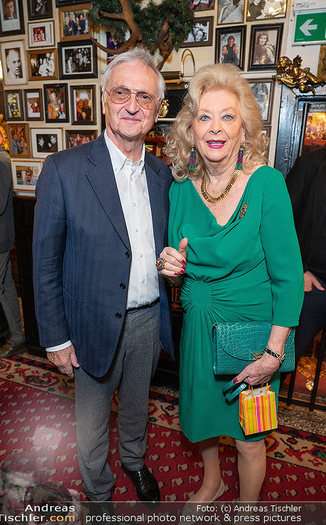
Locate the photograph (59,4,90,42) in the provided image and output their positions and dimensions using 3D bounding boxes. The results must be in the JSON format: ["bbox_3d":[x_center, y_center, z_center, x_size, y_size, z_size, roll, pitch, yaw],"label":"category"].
[{"bbox_3d":[-0.484,-1.330,1.954,0.190,0.168,0.022,5,15,15],"label":"photograph"}]

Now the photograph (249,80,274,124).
[{"bbox_3d":[0.487,-0.823,1.805,0.153,0.213,0.022,5,15,15],"label":"photograph"}]

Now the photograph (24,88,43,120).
[{"bbox_3d":[-0.778,-0.955,2.133,0.122,0.175,0.022,5,15,15],"label":"photograph"}]

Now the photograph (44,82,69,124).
[{"bbox_3d":[-0.627,-0.946,2.092,0.156,0.212,0.022,5,15,15],"label":"photograph"}]

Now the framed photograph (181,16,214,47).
[{"bbox_3d":[0.170,-1.183,1.800,0.172,0.132,0.022,6,16,17],"label":"framed photograph"}]

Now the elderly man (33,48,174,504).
[{"bbox_3d":[-0.149,0.196,1.246,0.540,1.700,0.360,-6,17,-25],"label":"elderly man"}]

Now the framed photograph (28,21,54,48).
[{"bbox_3d":[-0.714,-1.336,2.054,0.174,0.128,0.022,6,16,17],"label":"framed photograph"}]

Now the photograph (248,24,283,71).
[{"bbox_3d":[0.503,-1.059,1.722,0.151,0.199,0.022,6,16,17],"label":"photograph"}]

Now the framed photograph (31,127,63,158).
[{"bbox_3d":[-0.735,-0.755,2.214,0.231,0.179,0.022,6,16,17],"label":"framed photograph"}]

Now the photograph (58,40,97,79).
[{"bbox_3d":[-0.495,-1.170,2.025,0.248,0.197,0.022,6,16,17],"label":"photograph"}]

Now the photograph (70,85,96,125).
[{"bbox_3d":[-0.458,-0.916,2.051,0.158,0.211,0.022,5,15,15],"label":"photograph"}]

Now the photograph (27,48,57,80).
[{"bbox_3d":[-0.699,-1.156,2.060,0.194,0.157,0.022,5,15,15],"label":"photograph"}]

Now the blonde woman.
[{"bbox_3d":[0.220,0.241,1.198,0.500,1.620,0.390,7,16,21],"label":"blonde woman"}]

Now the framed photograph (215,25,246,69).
[{"bbox_3d":[0.338,-1.078,1.772,0.154,0.201,0.022,6,16,17],"label":"framed photograph"}]

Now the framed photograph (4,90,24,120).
[{"bbox_3d":[-0.944,-0.997,2.220,0.133,0.181,0.022,6,16,17],"label":"framed photograph"}]

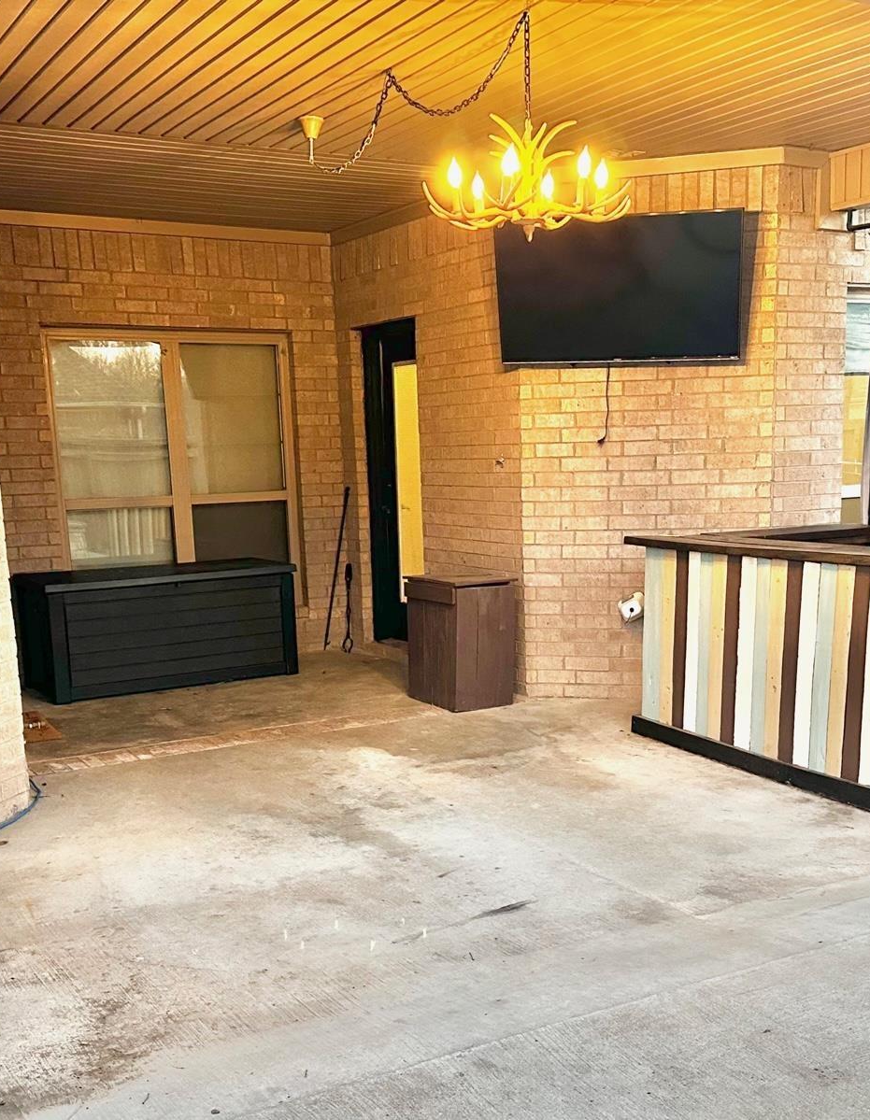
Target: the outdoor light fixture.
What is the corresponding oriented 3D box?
[{"bbox_3d":[0.020,-1.377,3.580,0.660,0.700,1.470,-8,10,-38],"label":"outdoor light fixture"}]

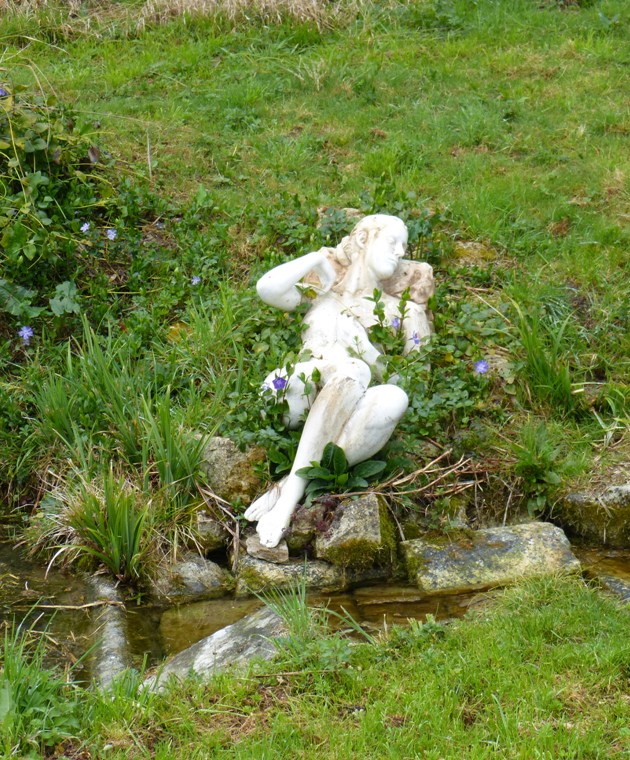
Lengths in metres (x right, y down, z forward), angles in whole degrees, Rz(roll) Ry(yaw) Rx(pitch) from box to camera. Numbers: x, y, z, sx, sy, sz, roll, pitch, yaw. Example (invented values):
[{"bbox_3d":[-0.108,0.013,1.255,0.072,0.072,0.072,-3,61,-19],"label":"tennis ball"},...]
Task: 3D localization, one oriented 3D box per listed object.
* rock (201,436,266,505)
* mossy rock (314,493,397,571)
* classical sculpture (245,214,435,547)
[{"bbox_3d":[-0.258,0.287,8.850,0.220,0.200,0.200,0,10,0],"label":"rock"},{"bbox_3d":[0.126,0.467,8.600,0.220,0.200,0.210,3,11,14],"label":"mossy rock"},{"bbox_3d":[0.092,-0.021,8.900,0.570,0.900,0.850,2,11,13],"label":"classical sculpture"}]

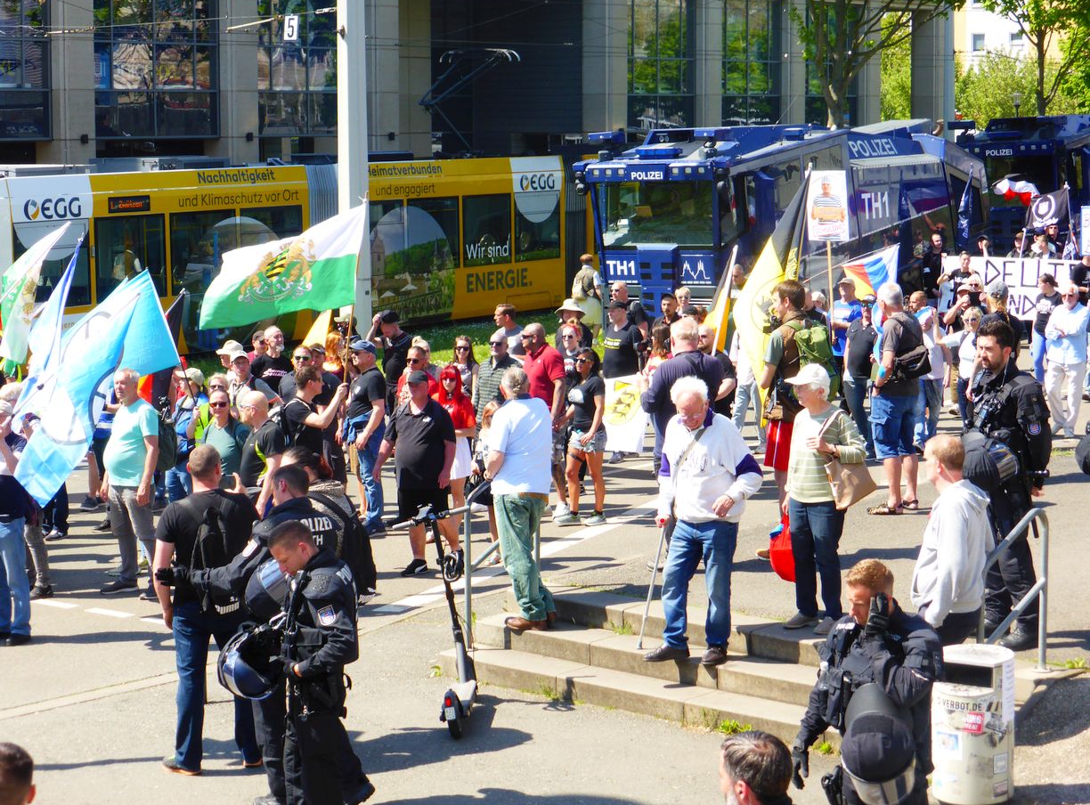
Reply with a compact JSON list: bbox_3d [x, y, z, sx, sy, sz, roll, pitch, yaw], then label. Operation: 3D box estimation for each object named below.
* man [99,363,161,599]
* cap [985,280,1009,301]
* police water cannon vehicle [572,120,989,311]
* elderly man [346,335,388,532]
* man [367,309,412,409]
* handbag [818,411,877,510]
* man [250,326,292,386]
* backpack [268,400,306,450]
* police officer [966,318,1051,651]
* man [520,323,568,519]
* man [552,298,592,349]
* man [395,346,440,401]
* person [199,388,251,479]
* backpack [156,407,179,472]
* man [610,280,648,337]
[{"bbox_3d":[-3.200,0.602,19.297,0.420,1.758,0.530,-3,7,-25],"label":"man"},{"bbox_3d":[3.968,-0.987,21.800,0.180,0.150,0.260,1,7,9],"label":"cap"},{"bbox_3d":[4.476,-3.025,43.523,2.550,3.700,9.900,3,8,35],"label":"police water cannon vehicle"},{"bbox_3d":[-1.578,0.306,22.195,0.350,1.722,0.500,-4,7,-30],"label":"elderly man"},{"bbox_3d":[-1.710,-0.158,27.695,0.550,1.760,0.420,3,7,23],"label":"man"},{"bbox_3d":[1.791,0.349,14.650,0.330,0.560,0.160,-10,8,-36],"label":"handbag"},{"bbox_3d":[-2.776,0.099,25.296,0.560,1.770,0.380,-1,6,-9],"label":"man"},{"bbox_3d":[-2.090,0.198,20.100,0.260,0.440,0.300,-1,6,-12],"label":"backpack"},{"bbox_3d":[2.651,0.457,14.303,0.420,1.867,0.580,-4,7,-32],"label":"police officer"},{"bbox_3d":[-0.004,0.168,22.898,0.360,1.775,0.530,-5,8,-39],"label":"man"},{"bbox_3d":[0.302,-0.234,26.897,0.540,1.760,0.360,1,6,6],"label":"man"},{"bbox_3d":[-1.197,0.352,23.148,0.530,1.746,0.380,3,7,22],"label":"man"},{"bbox_3d":[-2.355,0.748,18.495,0.520,1.710,0.320,2,7,14],"label":"person"},{"bbox_3d":[-2.951,0.285,19.150,0.210,0.500,0.320,-4,8,-30],"label":"backpack"},{"bbox_3d":[1.096,-0.689,32.397,0.420,1.790,0.550,-5,8,-41],"label":"man"}]

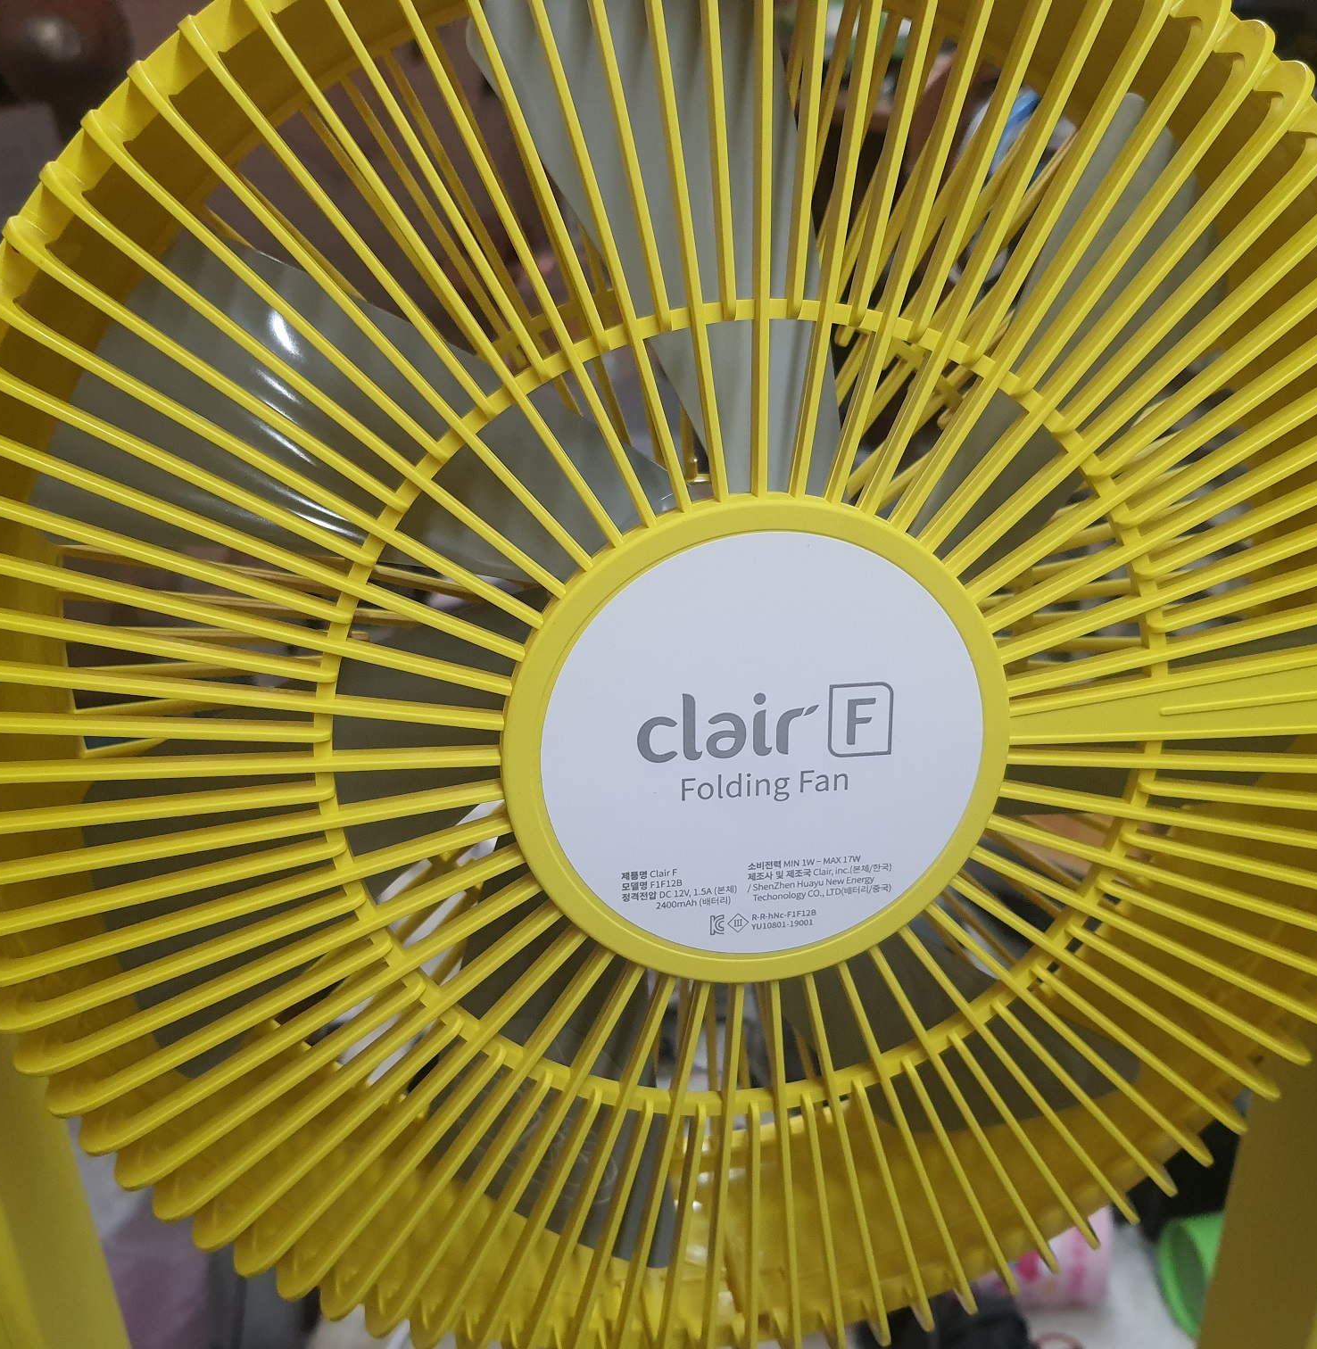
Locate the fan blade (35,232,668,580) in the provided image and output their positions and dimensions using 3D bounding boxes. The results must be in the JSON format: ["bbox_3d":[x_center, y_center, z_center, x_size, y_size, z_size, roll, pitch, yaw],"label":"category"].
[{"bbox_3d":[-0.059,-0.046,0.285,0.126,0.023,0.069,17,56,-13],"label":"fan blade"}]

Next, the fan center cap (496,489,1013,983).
[{"bbox_3d":[0.021,0.015,0.273,0.102,0.102,0.013,-3,19,-8],"label":"fan center cap"}]

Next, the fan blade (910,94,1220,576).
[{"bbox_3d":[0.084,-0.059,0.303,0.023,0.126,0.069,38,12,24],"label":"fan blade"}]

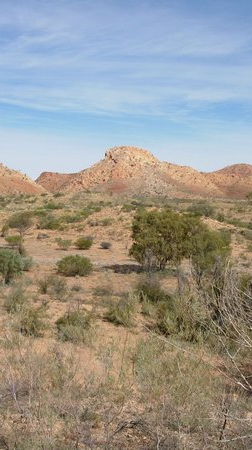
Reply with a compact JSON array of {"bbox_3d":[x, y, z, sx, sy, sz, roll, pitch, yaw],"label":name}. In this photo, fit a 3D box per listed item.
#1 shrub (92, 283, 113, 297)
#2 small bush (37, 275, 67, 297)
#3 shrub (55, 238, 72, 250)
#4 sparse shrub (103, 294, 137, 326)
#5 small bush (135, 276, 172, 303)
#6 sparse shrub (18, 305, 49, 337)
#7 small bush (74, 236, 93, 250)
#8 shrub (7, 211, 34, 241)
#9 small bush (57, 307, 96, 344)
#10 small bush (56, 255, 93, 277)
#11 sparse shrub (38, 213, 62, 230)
[{"bbox_3d":[-1.094,3.015,30.834,0.933,0.558,0.840,0,3,0],"label":"shrub"},{"bbox_3d":[-3.118,2.565,27.538,1.255,0.996,1.130,0,3,-6],"label":"small bush"},{"bbox_3d":[-4.768,1.452,50.230,1.373,0.846,1.236,0,3,-5],"label":"shrub"},{"bbox_3d":[-0.198,3.142,24.297,1.189,1.040,1.070,0,3,0],"label":"sparse shrub"},{"bbox_3d":[1.203,2.814,29.341,1.678,1.077,1.510,0,3,0],"label":"small bush"},{"bbox_3d":[-3.088,3.189,22.058,0.913,0.960,0.821,0,3,0],"label":"sparse shrub"},{"bbox_3d":[-3.338,1.451,51.872,1.377,1.049,1.239,0,3,0],"label":"small bush"},{"bbox_3d":[-10.452,-0.173,65.191,2.774,2.525,2.497,0,3,-9],"label":"shrub"},{"bbox_3d":[-1.532,2.978,19.562,1.190,1.005,1.071,0,3,-4],"label":"small bush"},{"bbox_3d":[-2.894,2.281,37.319,1.959,1.099,1.763,0,3,0],"label":"small bush"},{"bbox_3d":[-8.709,-0.421,74.937,2.960,2.002,2.664,0,3,-7],"label":"sparse shrub"}]

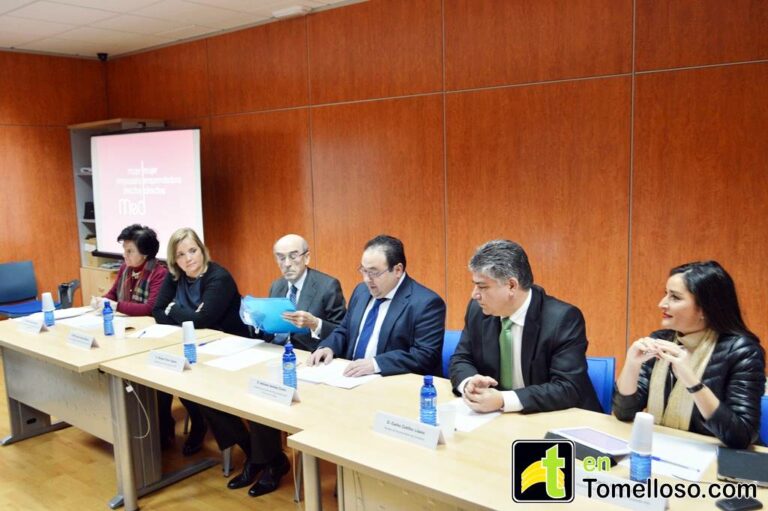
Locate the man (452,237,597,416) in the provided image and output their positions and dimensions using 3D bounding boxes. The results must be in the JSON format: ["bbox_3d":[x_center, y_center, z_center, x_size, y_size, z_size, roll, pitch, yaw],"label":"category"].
[{"bbox_3d":[0.524,0.624,2.791,0.590,1.350,0.680,5,10,40],"label":"man"}]

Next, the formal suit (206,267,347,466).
[{"bbox_3d":[-0.507,0.601,3.657,0.620,1.060,0.690,5,10,40],"label":"formal suit"}]

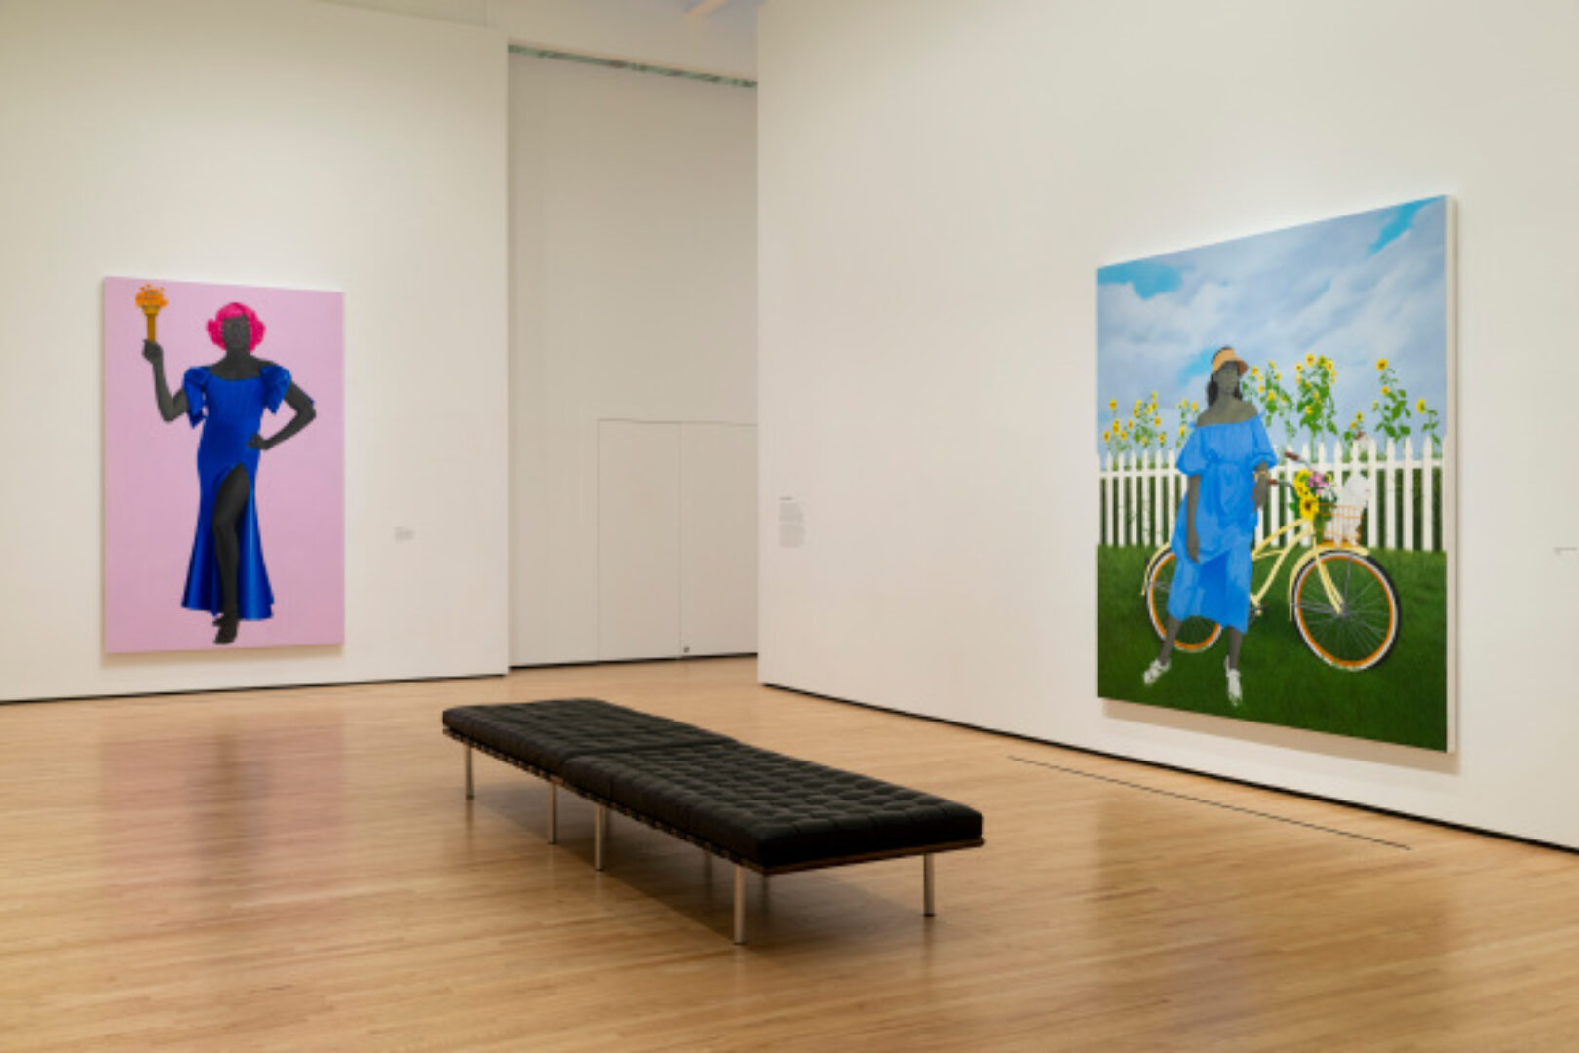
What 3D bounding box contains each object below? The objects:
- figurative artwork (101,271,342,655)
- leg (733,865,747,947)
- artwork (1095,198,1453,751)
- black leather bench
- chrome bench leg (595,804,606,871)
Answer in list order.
[{"bbox_3d":[-4.843,-0.510,13.248,1.943,3.124,0.064,0,0,-29],"label":"figurative artwork"},{"bbox_3d":[-0.178,1.330,5.425,0.037,0.287,0.037,0,0,-29],"label":"leg"},{"bbox_3d":[2.588,-0.260,8.554,0.064,2.692,2.565,0,0,-29],"label":"artwork"},{"bbox_3d":[-0.595,1.238,7.013,0.905,0.455,3.773,0,0,-29],"label":"black leather bench"},{"bbox_3d":[-0.810,1.325,6.562,0.037,0.287,0.037,0,0,-29],"label":"chrome bench leg"}]

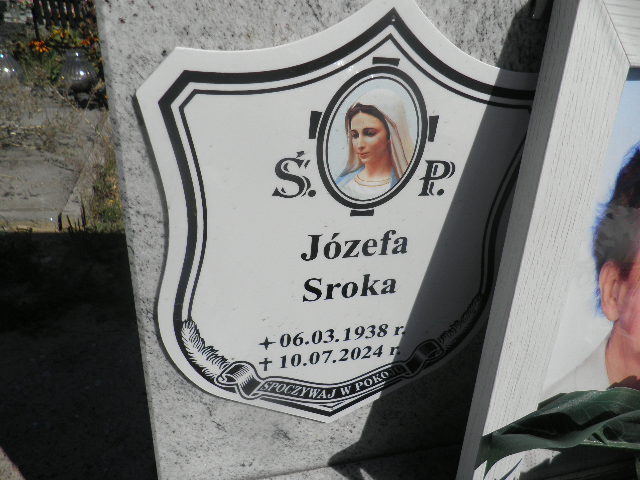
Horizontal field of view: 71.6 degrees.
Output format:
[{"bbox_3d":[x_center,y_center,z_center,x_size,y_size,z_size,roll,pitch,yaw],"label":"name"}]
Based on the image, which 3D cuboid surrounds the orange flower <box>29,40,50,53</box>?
[{"bbox_3d":[-1.264,-0.872,2.000,0.080,0.045,0.070,-11,32,-28],"label":"orange flower"}]

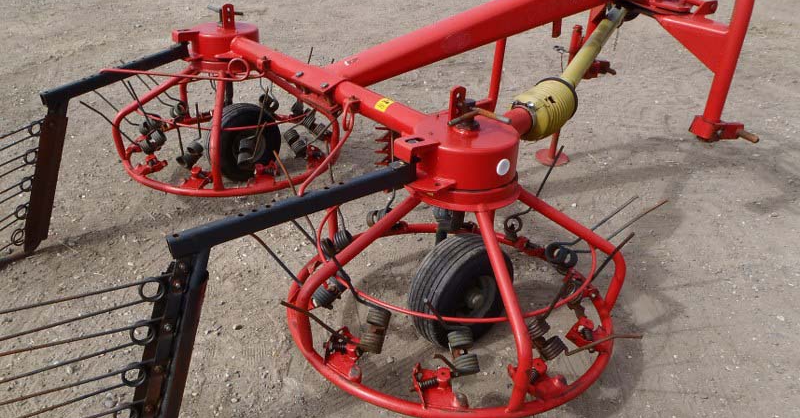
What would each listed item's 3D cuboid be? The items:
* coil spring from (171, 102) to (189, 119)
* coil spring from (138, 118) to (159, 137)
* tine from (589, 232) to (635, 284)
[{"bbox_3d":[-1.151,-0.512,3.362,0.103,0.064,0.064,-26,21,30],"label":"coil spring"},{"bbox_3d":[-1.299,-0.414,3.310,0.047,0.064,0.064,-17,0,32],"label":"coil spring"},{"bbox_3d":[0.591,0.144,1.818,0.012,0.236,0.012,44,47,19],"label":"tine"}]

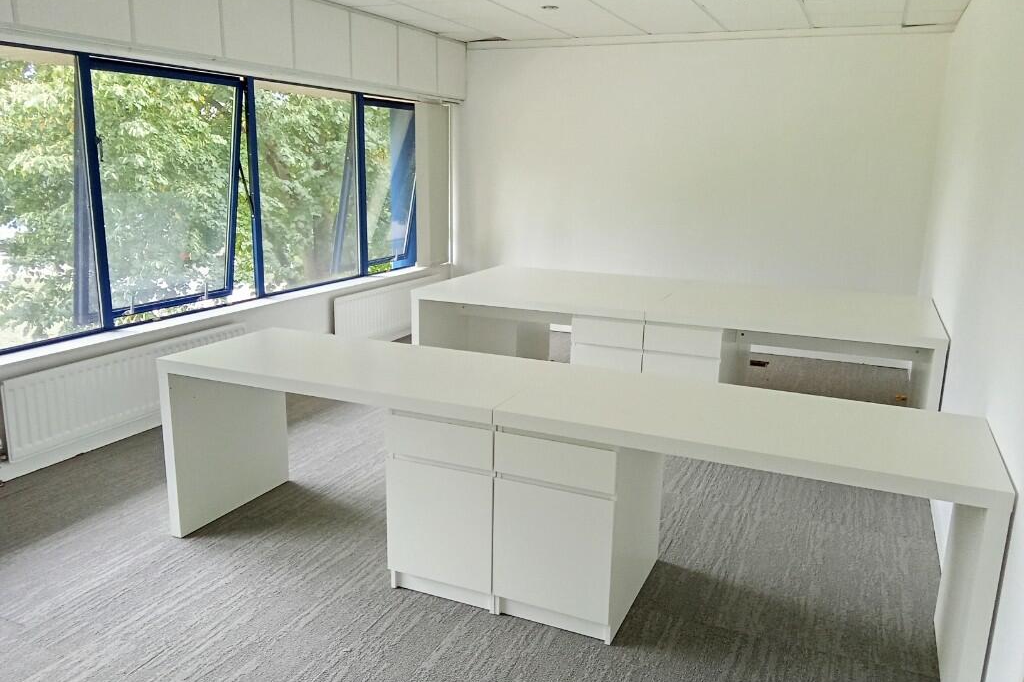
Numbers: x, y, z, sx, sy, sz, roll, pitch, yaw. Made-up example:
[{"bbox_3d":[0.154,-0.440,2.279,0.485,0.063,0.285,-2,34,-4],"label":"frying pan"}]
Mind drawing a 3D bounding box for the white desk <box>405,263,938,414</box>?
[{"bbox_3d":[0.967,0.065,4.996,2.812,0.724,1.363,7,14,23],"label":"white desk"}]

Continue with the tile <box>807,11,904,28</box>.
[{"bbox_3d":[2.348,-2.190,5.643,0.600,0.020,0.535,6,13,22],"label":"tile"}]

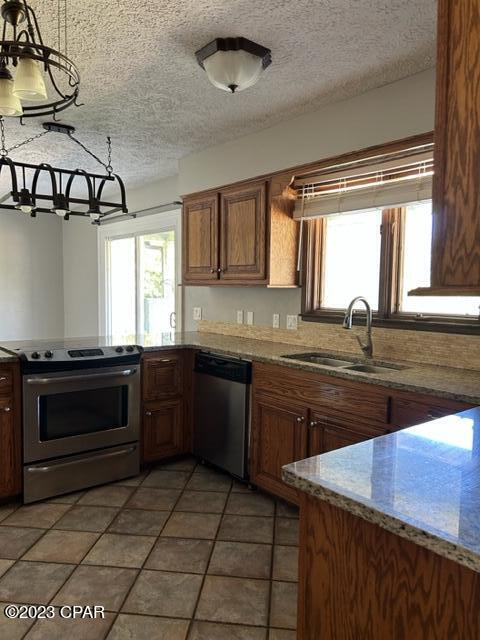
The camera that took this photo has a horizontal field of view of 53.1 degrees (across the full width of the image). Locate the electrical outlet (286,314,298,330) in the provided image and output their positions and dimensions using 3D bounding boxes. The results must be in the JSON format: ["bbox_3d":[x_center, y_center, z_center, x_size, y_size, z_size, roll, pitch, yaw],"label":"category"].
[{"bbox_3d":[0.390,0.022,3.622,0.014,0.114,0.116,-2,5,-40],"label":"electrical outlet"}]

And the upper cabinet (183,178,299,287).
[{"bbox_3d":[-0.030,-0.652,3.857,0.323,0.762,1.120,-2,5,-40],"label":"upper cabinet"}]

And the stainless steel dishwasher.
[{"bbox_3d":[0.093,0.651,3.479,0.605,0.816,0.604,-2,5,-40],"label":"stainless steel dishwasher"}]

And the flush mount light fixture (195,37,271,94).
[{"bbox_3d":[-0.031,-1.190,2.343,0.350,0.156,0.350,-2,5,-40],"label":"flush mount light fixture"}]

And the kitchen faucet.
[{"bbox_3d":[0.717,0.049,2.905,0.305,0.385,0.080,-2,5,-40],"label":"kitchen faucet"}]

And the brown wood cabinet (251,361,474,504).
[{"bbox_3d":[0.776,0.715,2.681,0.622,0.856,1.488,-2,5,-40],"label":"brown wood cabinet"}]

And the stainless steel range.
[{"bbox_3d":[-1.177,0.632,3.308,0.765,0.925,0.680,-2,5,-40],"label":"stainless steel range"}]

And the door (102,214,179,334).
[{"bbox_3d":[-1.218,-0.102,5.578,0.110,2.100,1.980,-2,5,-40],"label":"door"}]

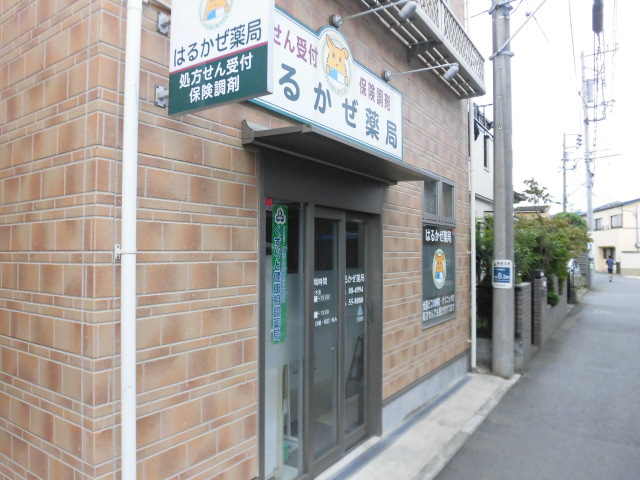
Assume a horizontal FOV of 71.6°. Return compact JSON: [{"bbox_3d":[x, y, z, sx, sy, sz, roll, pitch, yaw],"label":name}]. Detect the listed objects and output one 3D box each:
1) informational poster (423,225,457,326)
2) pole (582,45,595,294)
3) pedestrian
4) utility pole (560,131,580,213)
[{"bbox_3d":[1.435,0.394,5.250,0.020,1.100,1.060,-1,-2,35],"label":"informational poster"},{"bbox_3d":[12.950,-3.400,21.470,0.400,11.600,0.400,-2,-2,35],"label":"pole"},{"bbox_3d":[18.054,1.810,27.500,0.520,1.630,0.420,-1,-2,30],"label":"pedestrian"},{"bbox_3d":[20.284,-2.900,36.000,1.600,11.500,0.600,-1,-2,20],"label":"utility pole"}]

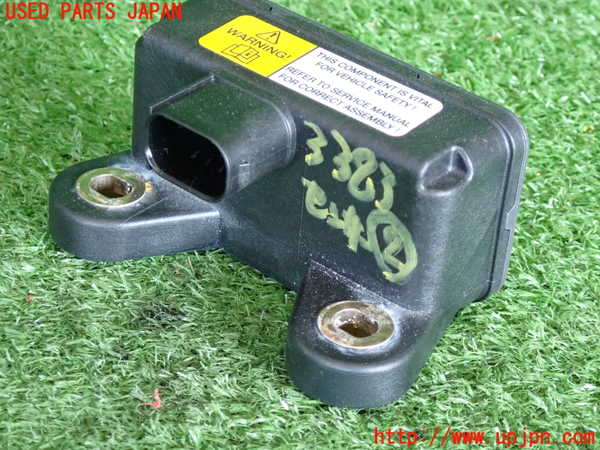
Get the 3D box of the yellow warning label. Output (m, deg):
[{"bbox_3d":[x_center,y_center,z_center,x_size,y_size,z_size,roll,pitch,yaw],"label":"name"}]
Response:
[{"bbox_3d":[-0.008,-0.036,0.342,0.020,0.001,0.015,28,46,33],"label":"yellow warning label"}]

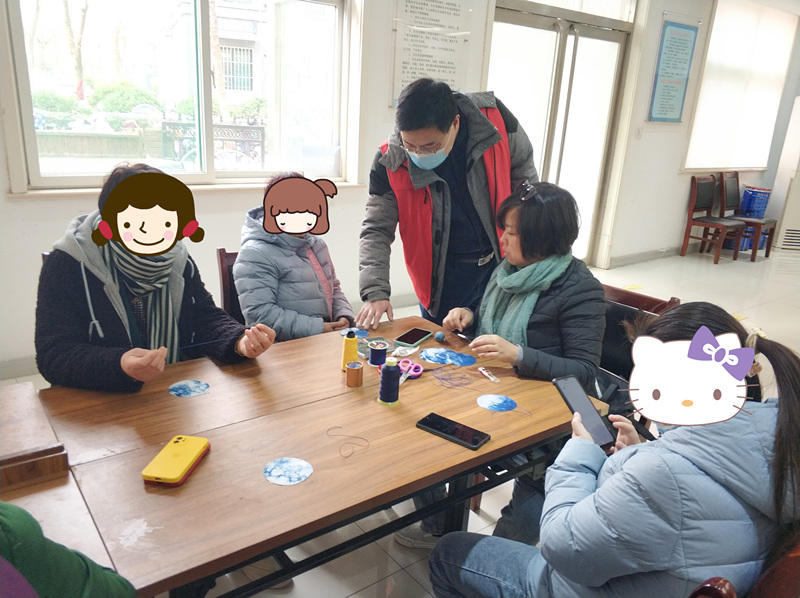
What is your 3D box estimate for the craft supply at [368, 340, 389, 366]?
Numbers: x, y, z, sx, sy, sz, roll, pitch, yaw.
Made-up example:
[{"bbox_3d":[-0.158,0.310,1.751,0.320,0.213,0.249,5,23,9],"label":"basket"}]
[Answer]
[{"bbox_3d":[-0.062,0.160,1.811,0.061,0.059,0.061,3,17,0],"label":"craft supply"}]

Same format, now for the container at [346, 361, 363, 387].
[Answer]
[{"bbox_3d":[-0.121,0.206,1.693,0.046,0.052,0.046,3,17,-1],"label":"container"}]

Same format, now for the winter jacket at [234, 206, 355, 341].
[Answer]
[{"bbox_3d":[-0.363,-0.016,2.166,0.420,0.620,0.490,14,20,33],"label":"winter jacket"}]

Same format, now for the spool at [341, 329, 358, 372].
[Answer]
[{"bbox_3d":[-0.138,0.146,1.756,0.052,0.111,0.052,3,17,0],"label":"spool"}]

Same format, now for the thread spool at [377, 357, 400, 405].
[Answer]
[{"bbox_3d":[-0.024,0.206,1.567,0.059,0.117,0.059,3,17,0],"label":"thread spool"}]

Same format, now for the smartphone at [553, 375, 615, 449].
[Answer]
[{"bbox_3d":[0.403,0.246,1.363,0.077,0.011,0.164,-5,57,-41],"label":"smartphone"}]

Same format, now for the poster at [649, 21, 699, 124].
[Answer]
[{"bbox_3d":[2.714,-2.225,6.181,0.600,0.910,0.020,-10,22,-36],"label":"poster"}]

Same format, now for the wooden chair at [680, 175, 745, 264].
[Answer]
[{"bbox_3d":[3.552,-0.893,6.969,0.470,0.910,0.500,-10,22,-36],"label":"wooden chair"}]

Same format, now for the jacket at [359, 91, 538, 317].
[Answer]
[{"bbox_3d":[0.200,-0.337,2.333,0.650,0.830,0.500,6,18,10],"label":"jacket"}]

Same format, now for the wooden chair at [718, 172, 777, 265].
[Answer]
[{"bbox_3d":[4.055,-0.964,7.256,0.470,0.930,0.530,-10,22,-36],"label":"wooden chair"}]

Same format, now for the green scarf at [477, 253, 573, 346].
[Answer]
[{"bbox_3d":[0.425,0.028,2.003,0.250,0.350,0.260,-10,21,-36],"label":"green scarf"}]

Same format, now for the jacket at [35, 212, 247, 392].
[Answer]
[{"bbox_3d":[-0.732,0.098,1.790,0.560,0.660,0.560,-12,23,-41],"label":"jacket"}]

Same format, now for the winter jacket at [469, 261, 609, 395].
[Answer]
[{"bbox_3d":[0.457,0.133,2.025,0.410,0.580,0.510,-10,21,-36],"label":"winter jacket"}]

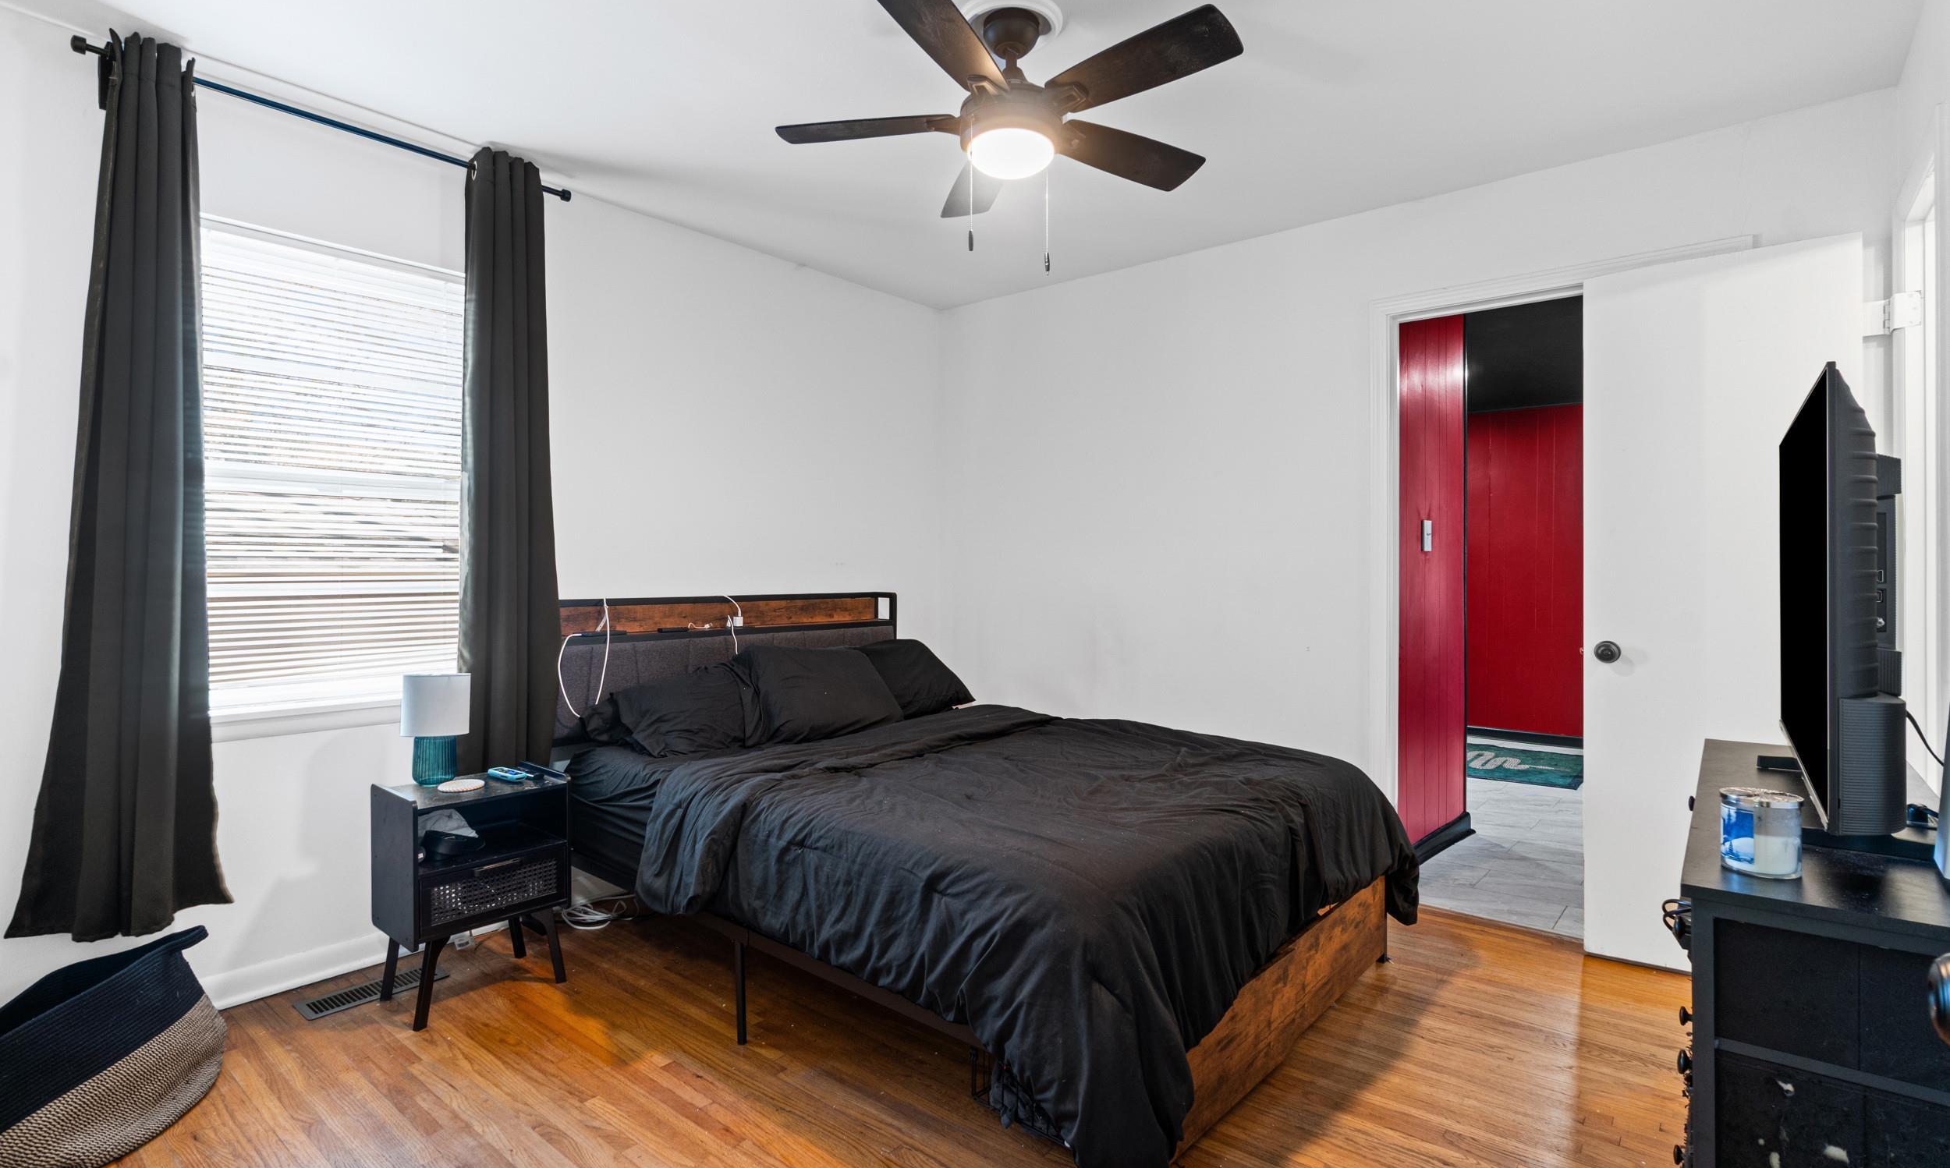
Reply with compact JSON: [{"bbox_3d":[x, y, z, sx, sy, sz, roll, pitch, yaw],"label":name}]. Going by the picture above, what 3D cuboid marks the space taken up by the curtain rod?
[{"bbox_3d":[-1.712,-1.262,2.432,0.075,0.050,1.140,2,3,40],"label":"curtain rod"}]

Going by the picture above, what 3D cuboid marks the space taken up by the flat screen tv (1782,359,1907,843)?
[{"bbox_3d":[1.592,0.010,1.611,0.085,0.650,1.115,2,2,40],"label":"flat screen tv"}]

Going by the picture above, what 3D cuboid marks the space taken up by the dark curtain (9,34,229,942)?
[{"bbox_3d":[-2.023,-0.234,2.066,0.140,2.090,0.350,1,1,40],"label":"dark curtain"}]

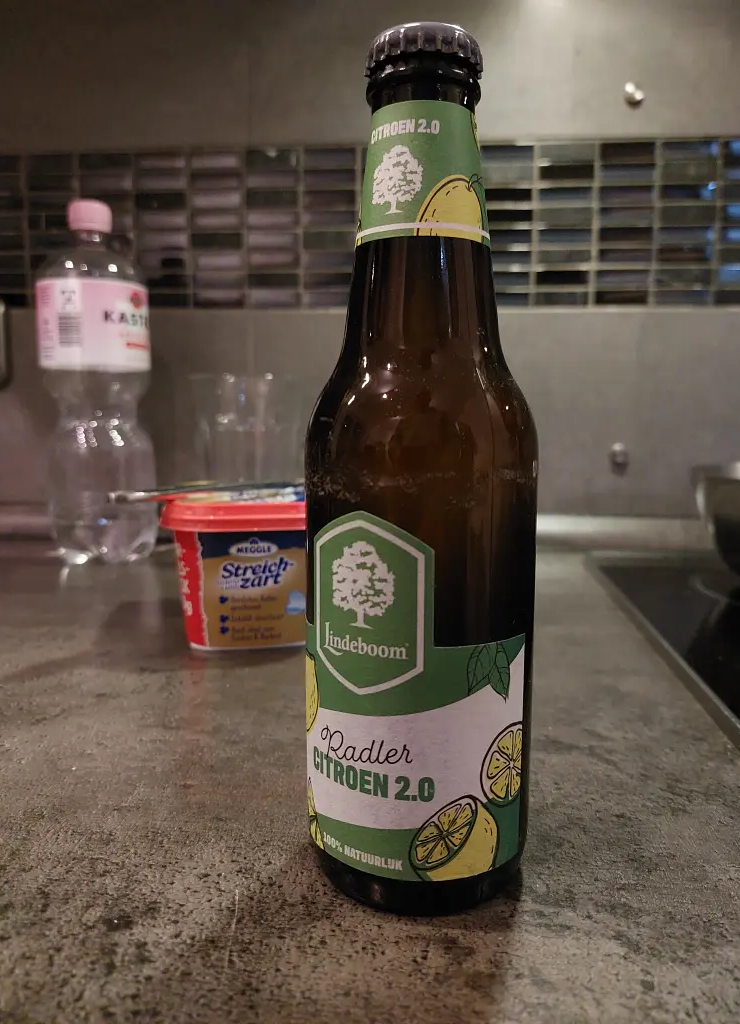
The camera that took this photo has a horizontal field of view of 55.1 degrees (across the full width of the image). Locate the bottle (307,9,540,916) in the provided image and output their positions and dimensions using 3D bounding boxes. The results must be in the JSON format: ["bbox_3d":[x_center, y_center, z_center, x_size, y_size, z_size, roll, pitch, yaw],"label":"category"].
[{"bbox_3d":[0.013,-0.010,0.188,0.061,0.207,0.061,4,8,28],"label":"bottle"}]

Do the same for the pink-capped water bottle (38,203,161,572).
[{"bbox_3d":[-0.224,-0.101,0.586,0.085,0.285,0.085,2,8,17],"label":"pink-capped water bottle"}]

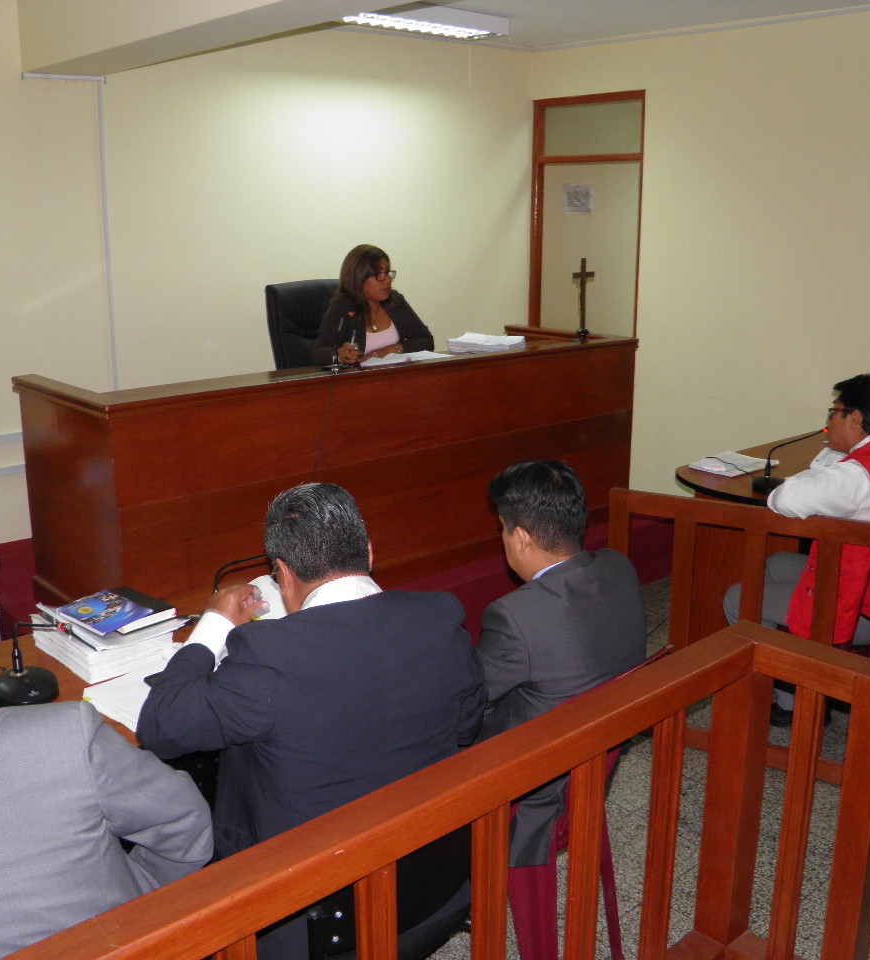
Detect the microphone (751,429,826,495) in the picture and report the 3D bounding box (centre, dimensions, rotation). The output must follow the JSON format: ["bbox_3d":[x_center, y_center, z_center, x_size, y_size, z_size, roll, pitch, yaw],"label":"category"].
[{"bbox_3d":[1.394,-0.092,4.092,0.150,0.290,0.330,-9,17,-32],"label":"microphone"}]

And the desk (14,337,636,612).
[{"bbox_3d":[-0.310,-0.089,4.625,2.740,0.925,0.900,-12,19,-40],"label":"desk"}]

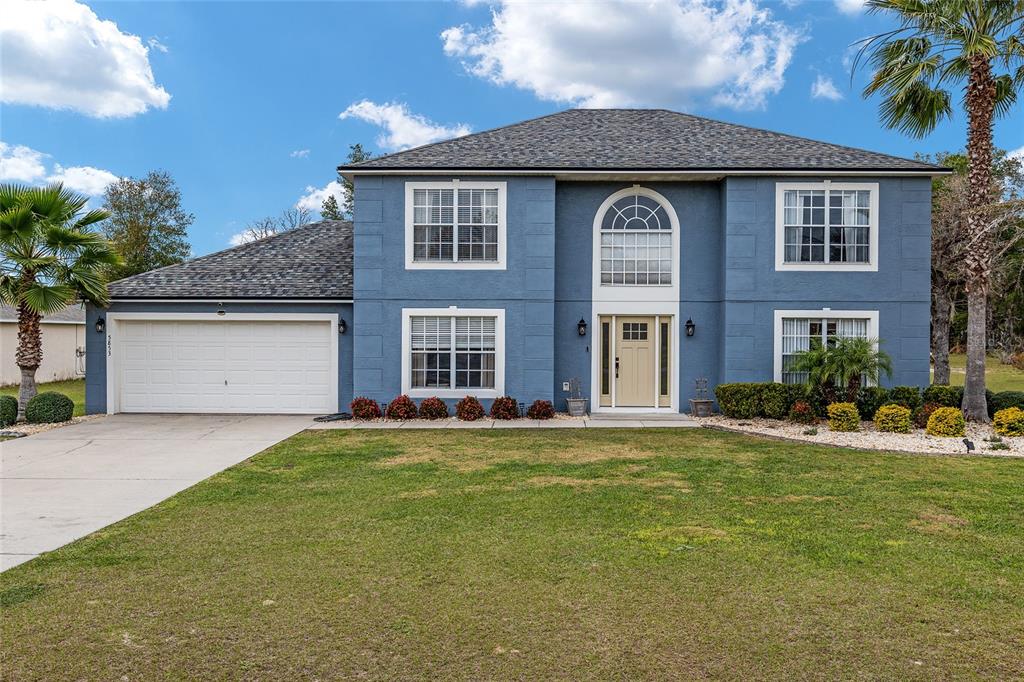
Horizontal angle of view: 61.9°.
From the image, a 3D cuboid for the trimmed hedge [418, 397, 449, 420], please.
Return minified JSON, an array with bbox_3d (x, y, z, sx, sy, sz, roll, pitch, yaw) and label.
[{"bbox_3d":[-1.660,1.433,18.150,0.617,0.504,0.617,0,0,0],"label":"trimmed hedge"}]

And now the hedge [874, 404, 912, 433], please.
[{"bbox_3d":[7.120,1.440,15.950,0.660,0.520,0.640,0,0,0],"label":"hedge"}]

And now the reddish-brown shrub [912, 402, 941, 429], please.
[{"bbox_3d":[8.250,1.462,16.900,0.610,0.490,0.570,0,0,0],"label":"reddish-brown shrub"}]

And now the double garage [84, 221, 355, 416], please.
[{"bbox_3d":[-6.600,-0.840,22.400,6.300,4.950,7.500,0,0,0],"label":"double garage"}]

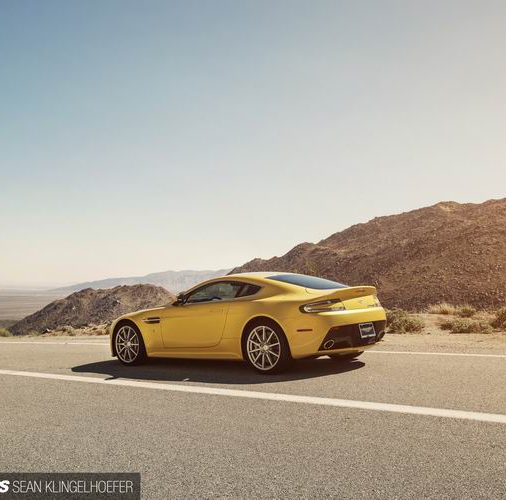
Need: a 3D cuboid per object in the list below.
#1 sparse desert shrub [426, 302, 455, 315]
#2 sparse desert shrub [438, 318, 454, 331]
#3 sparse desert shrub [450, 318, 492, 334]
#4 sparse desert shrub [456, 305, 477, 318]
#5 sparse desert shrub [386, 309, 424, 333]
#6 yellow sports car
[{"bbox_3d":[5.502,1.707,19.455,0.872,0.335,0.733,-2,-3,16],"label":"sparse desert shrub"},{"bbox_3d":[3.975,1.530,13.693,0.369,0.236,0.366,-2,-3,16],"label":"sparse desert shrub"},{"bbox_3d":[4.167,1.466,12.772,0.839,0.292,0.620,-3,-3,18],"label":"sparse desert shrub"},{"bbox_3d":[5.441,1.567,16.989,0.508,0.342,0.504,-3,-3,18],"label":"sparse desert shrub"},{"bbox_3d":[3.177,1.483,14.025,0.858,0.479,0.760,-2,-3,13],"label":"sparse desert shrub"},{"bbox_3d":[-0.201,0.955,9.291,4.385,1.250,1.920,-6,-5,42],"label":"yellow sports car"}]

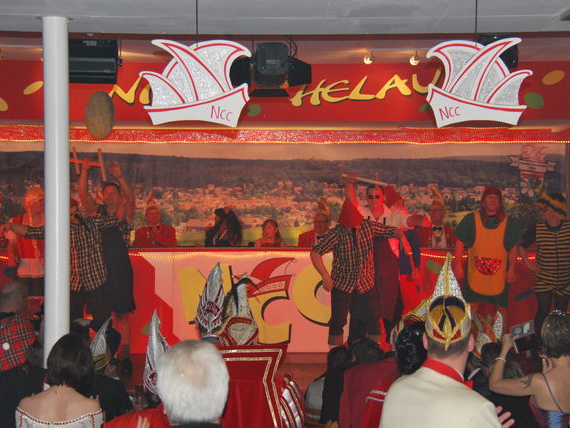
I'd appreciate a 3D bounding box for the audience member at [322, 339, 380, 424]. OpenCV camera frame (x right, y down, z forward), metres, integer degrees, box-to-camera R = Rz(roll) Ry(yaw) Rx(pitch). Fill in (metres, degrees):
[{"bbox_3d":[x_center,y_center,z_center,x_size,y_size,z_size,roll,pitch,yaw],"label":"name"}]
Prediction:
[{"bbox_3d":[0.390,1.376,8.081,0.550,1.300,0.650,0,-2,6],"label":"audience member"}]

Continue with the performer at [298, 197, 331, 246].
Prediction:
[{"bbox_3d":[0.399,0.486,15.600,0.520,1.320,0.600,0,-2,-3],"label":"performer"}]

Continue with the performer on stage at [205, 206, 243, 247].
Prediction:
[{"bbox_3d":[-0.716,0.562,16.181,0.600,1.300,0.520,2,-2,-45],"label":"performer on stage"}]

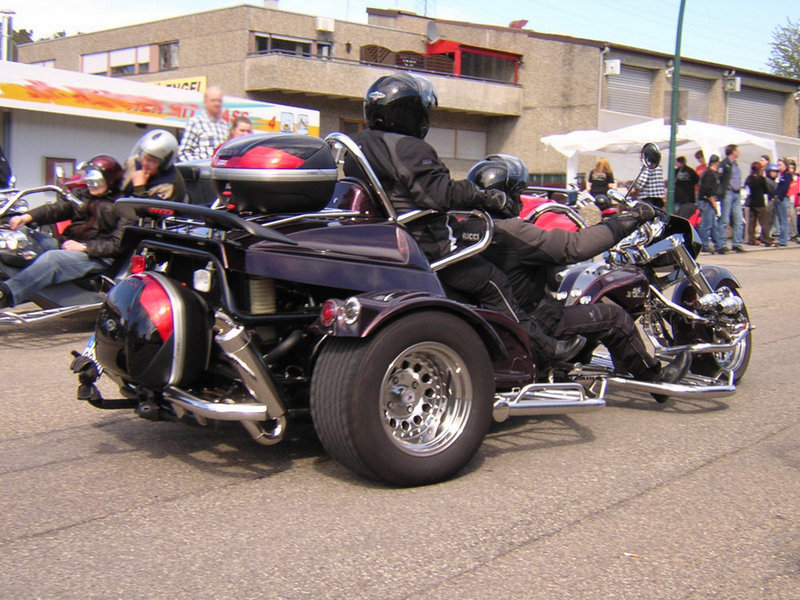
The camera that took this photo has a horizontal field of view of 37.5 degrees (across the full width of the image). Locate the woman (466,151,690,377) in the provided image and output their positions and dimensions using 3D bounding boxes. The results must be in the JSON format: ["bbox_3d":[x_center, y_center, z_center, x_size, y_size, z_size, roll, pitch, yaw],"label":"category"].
[{"bbox_3d":[0.738,-0.140,5.660,1.250,1.070,0.780,-3,7,-34],"label":"woman"}]

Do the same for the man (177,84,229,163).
[{"bbox_3d":[-1.596,-0.819,9.670,0.550,1.820,0.360,-1,6,-17],"label":"man"}]

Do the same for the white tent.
[{"bbox_3d":[5.278,-2.458,24.063,3.800,2.500,3.100,6,8,39],"label":"white tent"}]

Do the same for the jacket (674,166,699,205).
[{"bbox_3d":[5.450,-2.205,22.500,0.520,0.750,0.320,1,6,0],"label":"jacket"}]

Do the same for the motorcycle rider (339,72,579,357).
[{"bbox_3d":[0.191,-0.371,5.262,1.080,1.240,0.720,-3,7,-34],"label":"motorcycle rider"}]

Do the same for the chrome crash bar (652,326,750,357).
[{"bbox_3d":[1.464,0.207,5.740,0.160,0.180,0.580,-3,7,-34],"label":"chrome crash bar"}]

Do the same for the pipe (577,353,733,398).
[{"bbox_3d":[1.162,0.391,5.518,0.950,0.160,0.280,-3,7,-34],"label":"pipe"}]

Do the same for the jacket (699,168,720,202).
[{"bbox_3d":[5.305,-1.962,20.200,0.320,0.620,0.450,-1,6,-23],"label":"jacket"}]

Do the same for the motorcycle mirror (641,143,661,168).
[{"bbox_3d":[1.144,-0.667,5.382,0.050,0.125,0.130,-3,7,-34],"label":"motorcycle mirror"}]

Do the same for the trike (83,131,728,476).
[{"bbox_3d":[0.374,-0.086,5.444,3.720,1.320,1.680,-3,7,-34],"label":"trike"}]

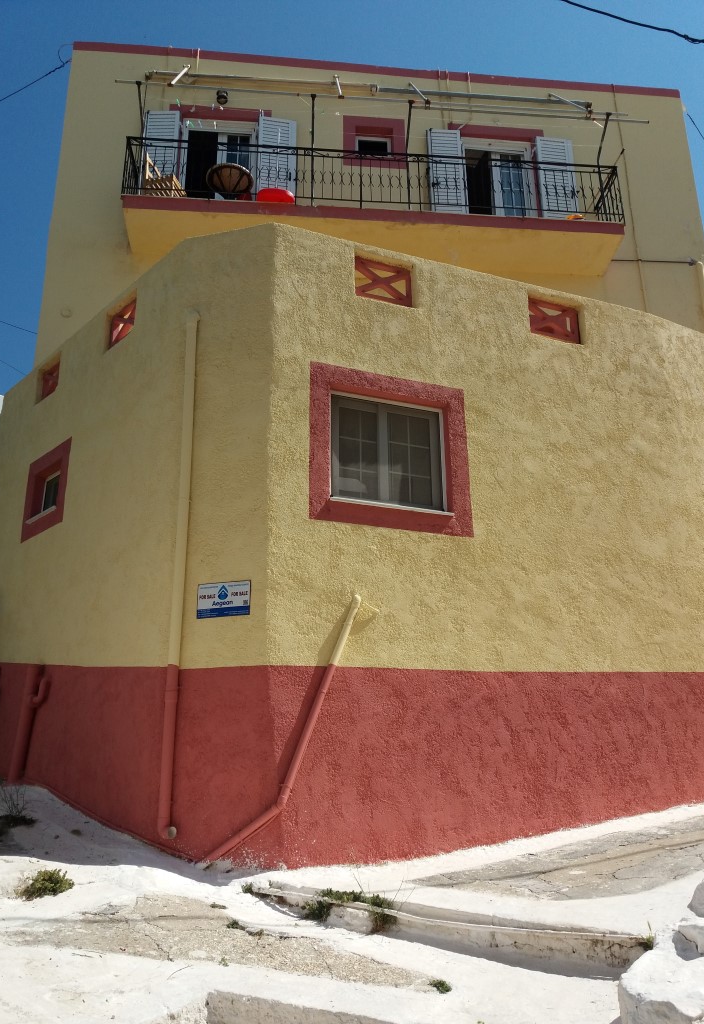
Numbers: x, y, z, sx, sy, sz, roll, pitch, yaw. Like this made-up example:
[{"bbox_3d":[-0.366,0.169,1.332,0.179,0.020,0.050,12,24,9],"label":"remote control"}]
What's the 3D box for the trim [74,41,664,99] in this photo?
[{"bbox_3d":[0.566,-6.769,12.784,9.435,0.154,0.150,1,-19,-6],"label":"trim"}]

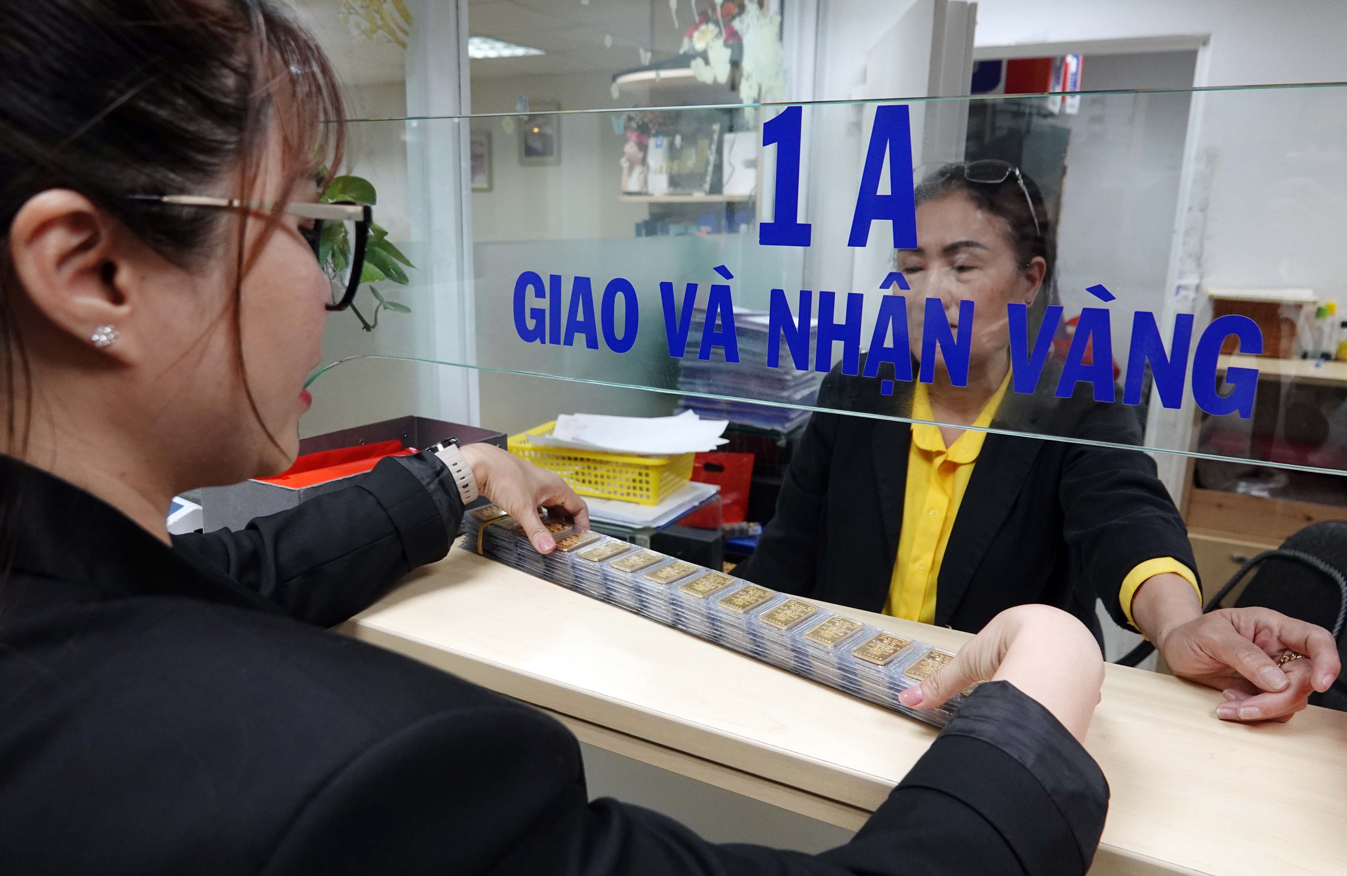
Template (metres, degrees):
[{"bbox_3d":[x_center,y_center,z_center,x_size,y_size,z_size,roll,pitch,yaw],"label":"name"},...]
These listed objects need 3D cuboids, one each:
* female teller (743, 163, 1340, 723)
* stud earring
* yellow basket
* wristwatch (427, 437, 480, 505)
[{"bbox_3d":[0.407,0.368,1.147,0.530,1.380,0.500,11,17,34],"label":"female teller"},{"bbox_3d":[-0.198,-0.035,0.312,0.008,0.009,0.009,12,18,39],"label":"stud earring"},{"bbox_3d":[-0.102,0.035,1.360,0.255,0.074,0.165,7,15,21],"label":"yellow basket"},{"bbox_3d":[-0.209,0.032,0.855,0.040,0.054,0.059,-29,0,-38],"label":"wristwatch"}]

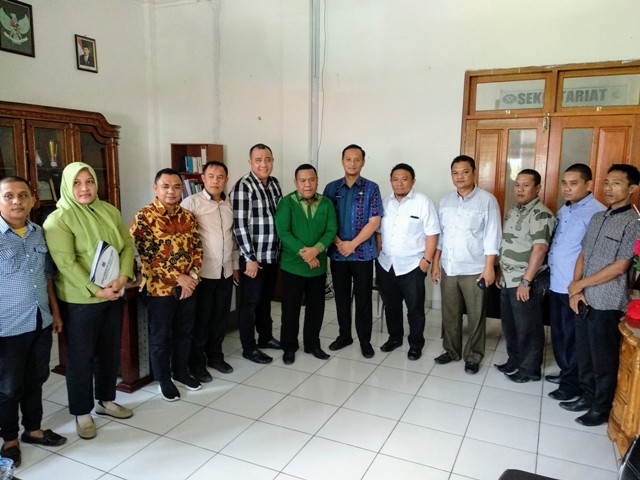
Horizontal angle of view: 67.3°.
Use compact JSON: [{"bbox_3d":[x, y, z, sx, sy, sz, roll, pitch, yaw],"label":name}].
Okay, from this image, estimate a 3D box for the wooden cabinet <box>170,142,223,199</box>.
[{"bbox_3d":[-1.691,-0.353,6.709,0.620,1.900,0.315,5,9,25],"label":"wooden cabinet"}]

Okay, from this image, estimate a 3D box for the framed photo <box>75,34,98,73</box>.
[{"bbox_3d":[-2.904,-2.304,5.977,0.025,0.398,0.289,5,10,25],"label":"framed photo"}]

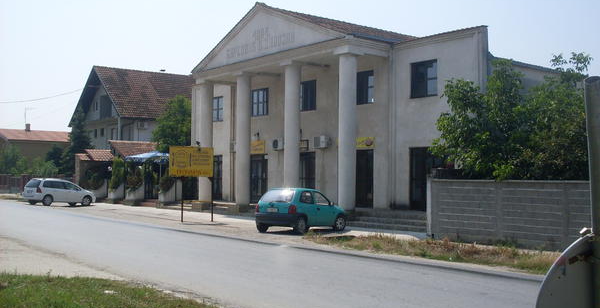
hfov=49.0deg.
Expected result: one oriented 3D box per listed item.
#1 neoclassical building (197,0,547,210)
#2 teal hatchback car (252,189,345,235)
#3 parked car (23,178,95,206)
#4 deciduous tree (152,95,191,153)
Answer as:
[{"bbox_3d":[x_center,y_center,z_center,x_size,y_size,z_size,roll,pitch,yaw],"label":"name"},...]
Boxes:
[{"bbox_3d":[3.403,-1.945,34.954,14.000,9.936,20.849,2,-2,-41],"label":"neoclassical building"},{"bbox_3d":[0.132,1.862,21.960,1.610,1.420,3.730,-1,-3,33],"label":"teal hatchback car"},{"bbox_3d":[-14.600,2.320,40.200,1.760,1.560,4.420,-1,-4,37],"label":"parked car"},{"bbox_3d":[-8.069,-0.321,42.891,3.800,7.000,3.800,2,-2,-41],"label":"deciduous tree"}]

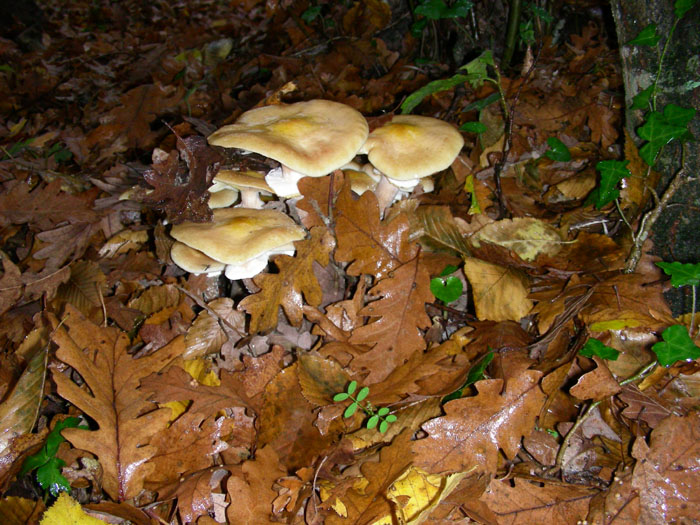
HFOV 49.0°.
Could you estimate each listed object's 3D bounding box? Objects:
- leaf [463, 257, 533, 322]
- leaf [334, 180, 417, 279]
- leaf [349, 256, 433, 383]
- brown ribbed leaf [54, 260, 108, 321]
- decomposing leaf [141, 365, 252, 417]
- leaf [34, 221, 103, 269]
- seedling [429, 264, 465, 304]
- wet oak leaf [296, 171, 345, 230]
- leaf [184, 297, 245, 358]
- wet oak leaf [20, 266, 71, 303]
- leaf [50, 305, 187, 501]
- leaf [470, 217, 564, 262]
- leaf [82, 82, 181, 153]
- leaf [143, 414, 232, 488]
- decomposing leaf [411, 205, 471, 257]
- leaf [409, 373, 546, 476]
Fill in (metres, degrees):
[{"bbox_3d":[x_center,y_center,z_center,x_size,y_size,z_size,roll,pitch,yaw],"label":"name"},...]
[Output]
[{"bbox_3d":[0.124,0.025,0.685,0.078,0.018,0.061,34,64,26],"label":"leaf"},{"bbox_3d":[0.009,-0.023,0.593,0.070,0.020,0.082,-42,71,-18],"label":"leaf"},{"bbox_3d":[0.039,0.046,0.652,0.064,0.025,0.134,15,56,13],"label":"leaf"},{"bbox_3d":[-0.197,0.020,0.576,0.069,0.015,0.049,27,52,24],"label":"brown ribbed leaf"},{"bbox_3d":[-0.117,0.099,0.604,0.098,0.020,0.051,10,41,13],"label":"decomposing leaf"},{"bbox_3d":[-0.224,-0.015,0.617,0.059,0.015,0.058,-26,50,-25],"label":"leaf"},{"bbox_3d":[0.086,0.019,0.680,0.030,0.030,0.028,3,38,7],"label":"seedling"},{"bbox_3d":[-0.028,-0.058,0.720,0.045,0.050,0.030,-4,38,-2],"label":"wet oak leaf"},{"bbox_3d":[-0.115,0.058,0.661,0.043,0.016,0.073,26,52,21],"label":"leaf"},{"bbox_3d":[-0.225,0.016,0.574,0.042,0.015,0.038,-21,48,-20],"label":"wet oak leaf"},{"bbox_3d":[-0.145,0.078,0.483,0.088,0.020,0.164,-9,43,-10],"label":"leaf"},{"bbox_3d":[0.134,-0.019,0.613,0.074,0.015,0.046,1,51,1],"label":"leaf"},{"bbox_3d":[-0.262,-0.177,0.936,0.112,0.025,0.113,2,57,-4],"label":"leaf"},{"bbox_3d":[-0.096,0.108,0.455,0.058,0.015,0.047,-12,38,-16],"label":"leaf"},{"bbox_3d":[0.075,-0.027,0.624,0.067,0.015,0.053,28,56,21],"label":"decomposing leaf"},{"bbox_3d":[0.101,0.119,0.573,0.129,0.022,0.073,-28,48,-25],"label":"leaf"}]

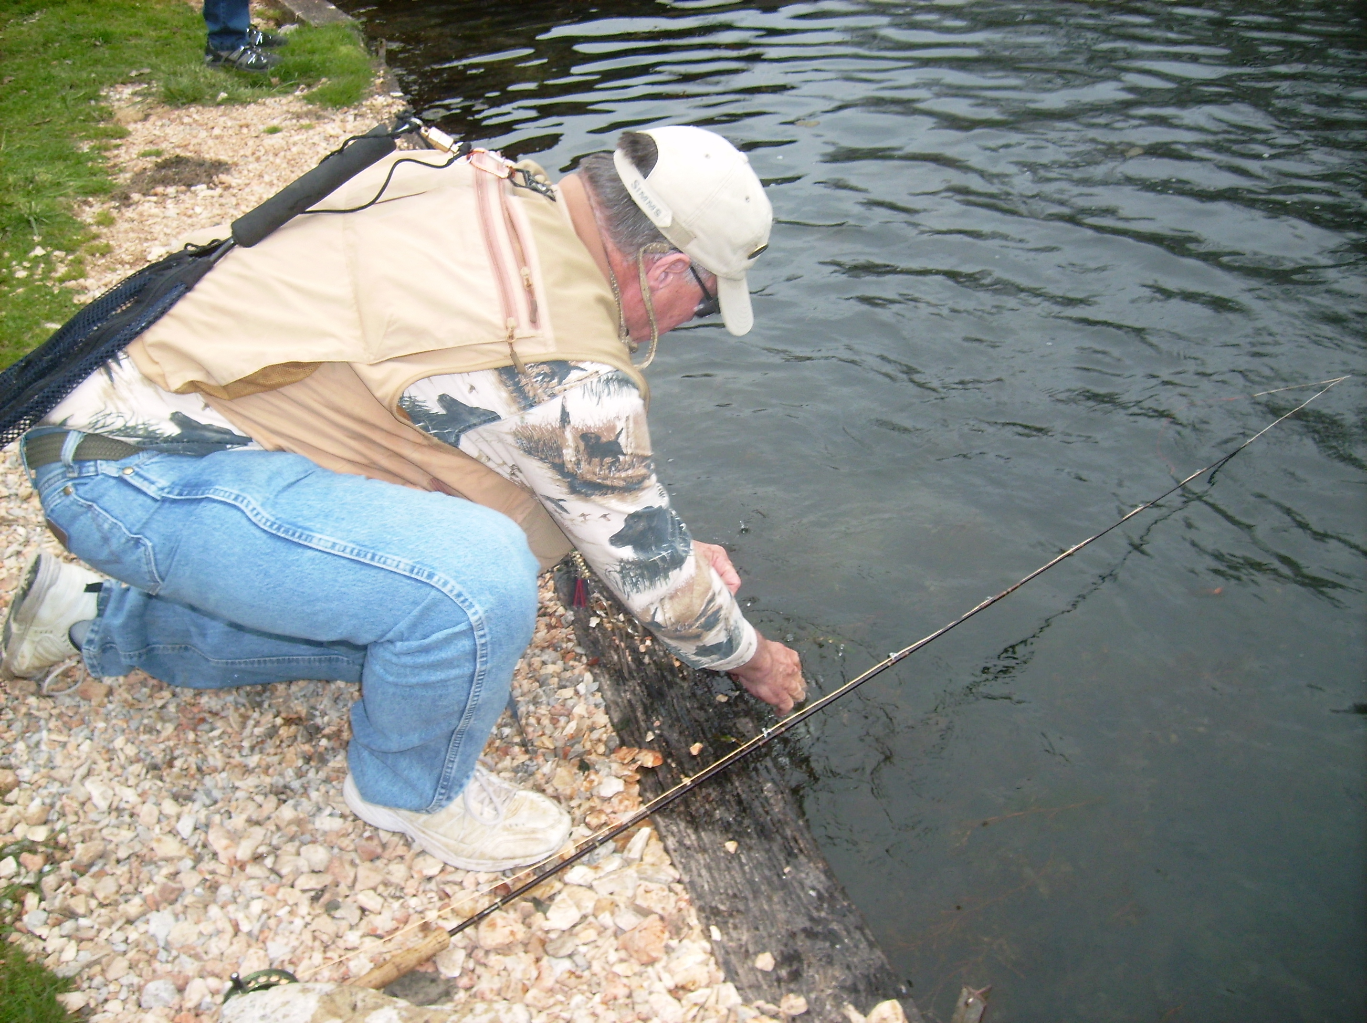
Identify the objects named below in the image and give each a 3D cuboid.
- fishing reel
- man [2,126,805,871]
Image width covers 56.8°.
[{"bbox_3d":[-0.461,0.558,1.409,0.090,0.052,0.098,-29,39,-33],"label":"fishing reel"},{"bbox_3d":[-0.388,-0.046,1.606,1.130,0.910,0.560,0,35,-4],"label":"man"}]

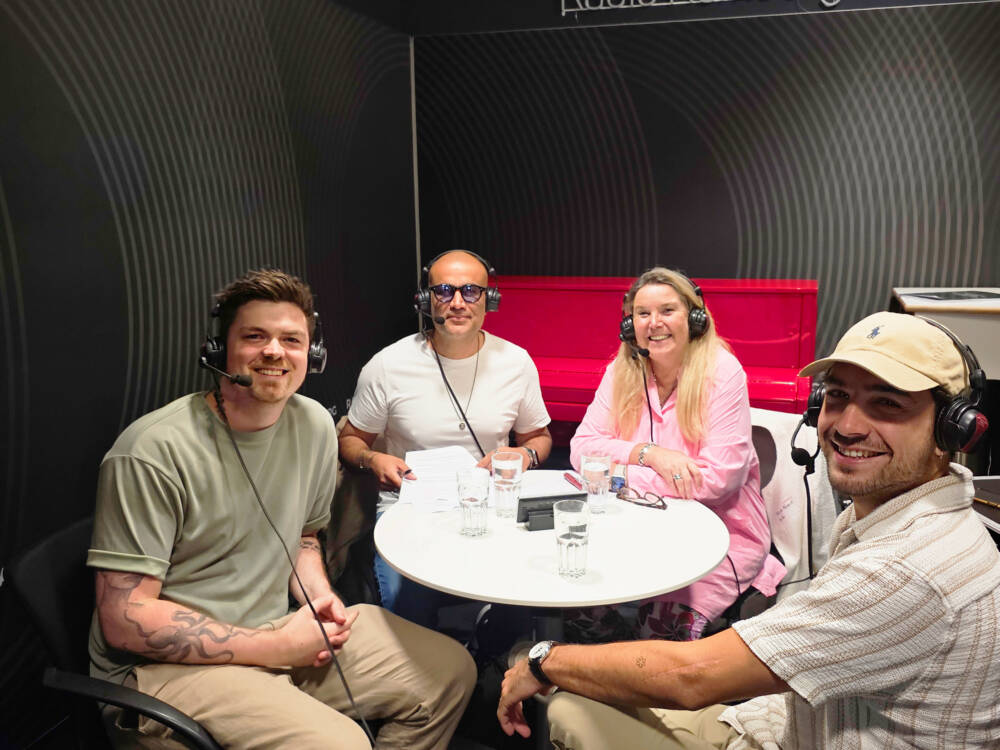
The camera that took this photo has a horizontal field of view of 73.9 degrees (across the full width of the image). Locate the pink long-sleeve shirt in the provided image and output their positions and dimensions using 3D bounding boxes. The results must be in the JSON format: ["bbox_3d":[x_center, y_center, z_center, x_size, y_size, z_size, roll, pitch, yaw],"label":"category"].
[{"bbox_3d":[0.474,0.231,1.774,0.530,0.610,0.520,4,10,26],"label":"pink long-sleeve shirt"}]

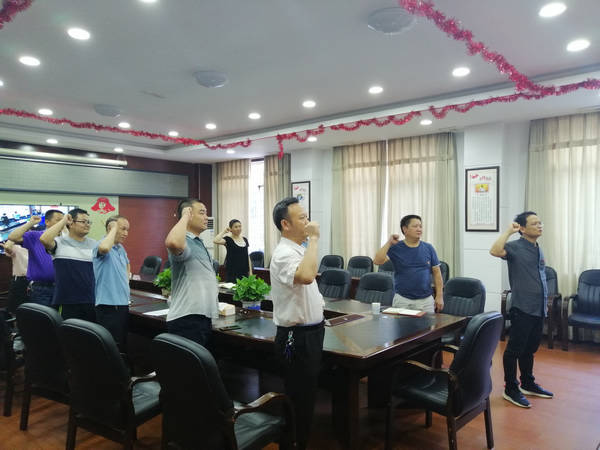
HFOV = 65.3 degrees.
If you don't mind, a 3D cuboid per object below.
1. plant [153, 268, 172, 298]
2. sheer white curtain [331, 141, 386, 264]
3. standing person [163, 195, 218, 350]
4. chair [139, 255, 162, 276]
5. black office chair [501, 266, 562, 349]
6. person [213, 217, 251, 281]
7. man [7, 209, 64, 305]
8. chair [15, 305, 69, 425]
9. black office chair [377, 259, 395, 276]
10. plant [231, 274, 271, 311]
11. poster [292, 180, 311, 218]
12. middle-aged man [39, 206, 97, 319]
[{"bbox_3d":[-1.615,0.734,5.751,0.380,0.400,0.380,0,0,41],"label":"plant"},{"bbox_3d":[1.085,-0.015,8.814,1.270,3.040,0.150,0,0,41],"label":"sheer white curtain"},{"bbox_3d":[-0.742,0.712,3.200,0.360,1.740,0.540,0,0,20],"label":"standing person"},{"bbox_3d":[-2.838,1.065,8.486,0.600,0.980,0.630,0,0,41],"label":"chair"},{"bbox_3d":[3.176,1.066,6.392,0.600,0.980,0.630,0,0,41],"label":"black office chair"},{"bbox_3d":[-1.053,0.742,7.300,0.620,1.640,0.420,0,0,-40],"label":"person"},{"bbox_3d":[-2.674,0.713,4.800,0.450,1.730,0.620,0,0,32],"label":"man"},{"bbox_3d":[-1.790,1.097,3.770,0.600,0.970,0.660,0,0,30],"label":"chair"},{"bbox_3d":[1.426,1.071,7.844,0.600,0.970,0.660,0,0,41],"label":"black office chair"},{"bbox_3d":[-0.487,0.692,4.701,0.380,0.390,0.380,0,0,0],"label":"plant"},{"bbox_3d":[0.031,-0.379,9.503,0.490,0.980,0.030,0,0,41],"label":"poster"},{"bbox_3d":[-2.084,0.719,4.250,0.380,1.720,0.580,0,0,32],"label":"middle-aged man"}]

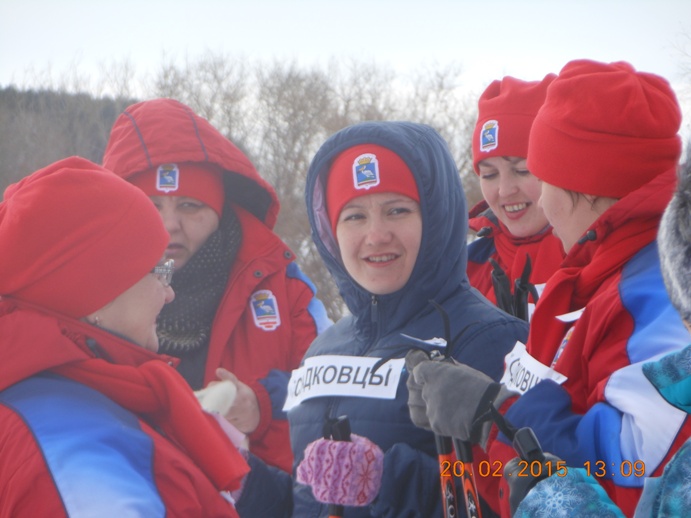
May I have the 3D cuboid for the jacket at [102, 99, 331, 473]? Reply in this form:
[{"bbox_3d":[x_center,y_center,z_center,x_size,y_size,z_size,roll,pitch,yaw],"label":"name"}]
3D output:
[{"bbox_3d":[-0.236,0.188,7.700,0.560,0.870,0.400,0,0,5],"label":"jacket"}]

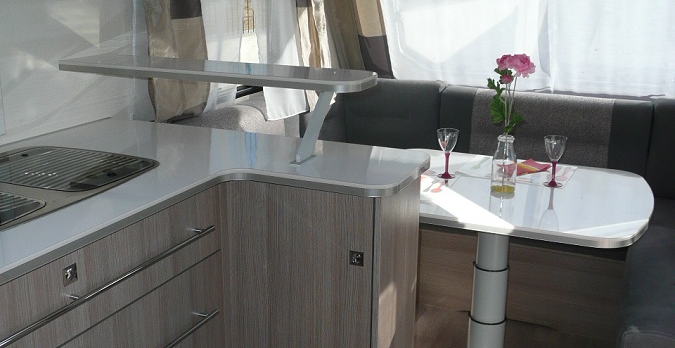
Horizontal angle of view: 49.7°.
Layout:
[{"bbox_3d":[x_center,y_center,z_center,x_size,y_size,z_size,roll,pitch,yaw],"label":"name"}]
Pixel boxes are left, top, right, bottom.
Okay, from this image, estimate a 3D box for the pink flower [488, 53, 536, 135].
[{"bbox_3d":[0.503,-0.231,2.110,0.118,0.239,0.103,7,17,23],"label":"pink flower"}]

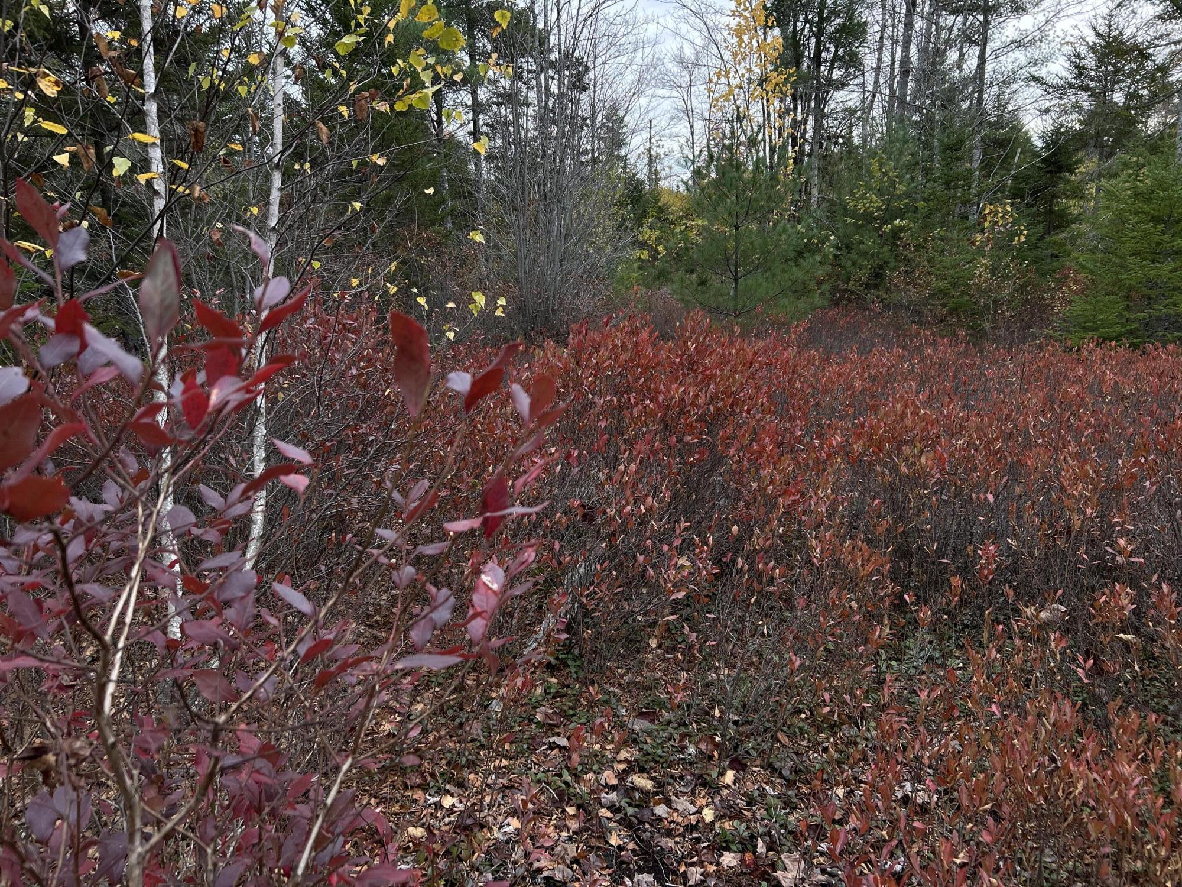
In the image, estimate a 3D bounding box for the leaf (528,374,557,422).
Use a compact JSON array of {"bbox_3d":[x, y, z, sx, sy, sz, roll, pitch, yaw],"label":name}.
[{"bbox_3d":[-0.040,-0.038,0.740,0.025,0.040,0.018,0,7,-3],"label":"leaf"}]

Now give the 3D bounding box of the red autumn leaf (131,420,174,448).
[{"bbox_3d":[-0.395,-0.008,0.800,0.039,0.024,0.022,-3,8,-26],"label":"red autumn leaf"}]

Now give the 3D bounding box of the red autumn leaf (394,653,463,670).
[{"bbox_3d":[-0.161,0.216,0.880,0.069,0.017,0.025,-1,7,-10],"label":"red autumn leaf"}]

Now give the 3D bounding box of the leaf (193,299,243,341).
[{"bbox_3d":[-0.332,-0.110,0.790,0.044,0.038,0.022,-3,7,-23],"label":"leaf"}]

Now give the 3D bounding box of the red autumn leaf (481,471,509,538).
[{"bbox_3d":[-0.083,0.054,0.770,0.025,0.057,0.020,-1,7,-6],"label":"red autumn leaf"}]

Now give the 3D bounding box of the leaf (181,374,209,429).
[{"bbox_3d":[-0.348,-0.036,0.780,0.024,0.048,0.018,-3,7,-24],"label":"leaf"}]

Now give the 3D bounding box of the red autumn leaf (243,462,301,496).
[{"bbox_3d":[-0.316,0.035,0.880,0.057,0.033,0.025,-2,7,-20],"label":"red autumn leaf"}]

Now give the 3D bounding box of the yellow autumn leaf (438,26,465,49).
[{"bbox_3d":[-0.284,-0.822,1.800,0.056,0.047,0.025,-1,7,-9],"label":"yellow autumn leaf"}]

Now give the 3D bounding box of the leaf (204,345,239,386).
[{"bbox_3d":[-0.329,-0.068,0.790,0.032,0.039,0.022,-3,7,-23],"label":"leaf"}]

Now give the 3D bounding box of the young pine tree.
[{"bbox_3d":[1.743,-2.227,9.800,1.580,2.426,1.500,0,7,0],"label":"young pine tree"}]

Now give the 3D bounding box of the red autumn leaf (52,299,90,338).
[{"bbox_3d":[-0.422,-0.102,0.720,0.029,0.031,0.022,-4,8,-30],"label":"red autumn leaf"}]

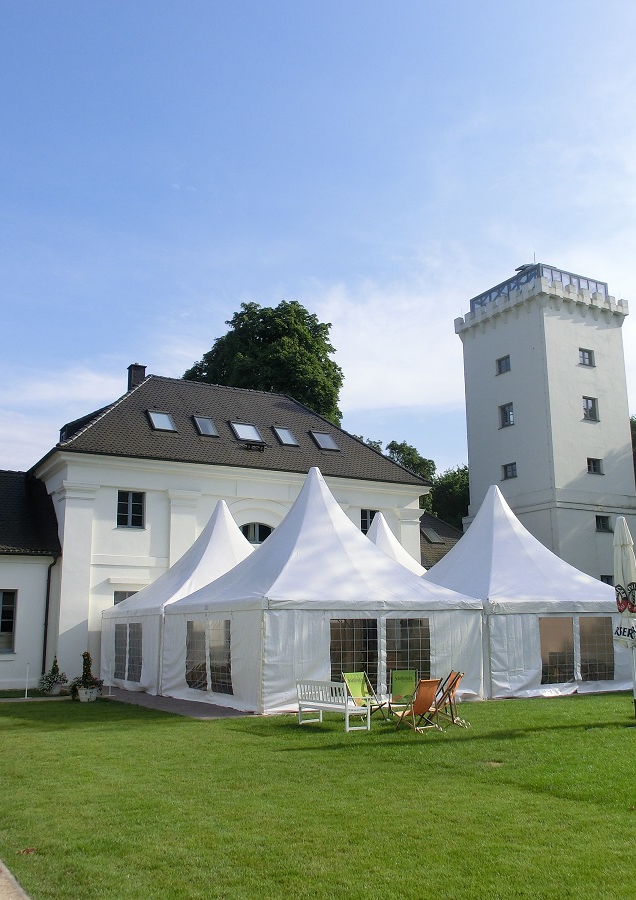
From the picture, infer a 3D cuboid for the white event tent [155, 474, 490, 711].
[{"bbox_3d":[-0.052,3.454,22.049,6.100,6.000,6.100,7,-14,-30],"label":"white event tent"}]

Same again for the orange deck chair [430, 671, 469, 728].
[{"bbox_3d":[2.236,4.624,15.498,0.920,0.880,0.560,1,-12,-5],"label":"orange deck chair"}]

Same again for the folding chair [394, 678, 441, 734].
[{"bbox_3d":[1.735,4.423,14.545,0.560,0.880,0.920,8,-14,-33],"label":"folding chair"}]

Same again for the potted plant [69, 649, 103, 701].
[{"bbox_3d":[-6.082,5.924,21.846,0.844,1.256,0.844,4,-13,-20],"label":"potted plant"}]

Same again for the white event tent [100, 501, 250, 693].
[{"bbox_3d":[-3.149,4.628,27.236,6.128,6.022,6.128,6,-14,-29],"label":"white event tent"}]

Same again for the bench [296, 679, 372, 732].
[{"bbox_3d":[0.246,4.482,14.772,0.620,0.860,1.530,7,-14,-32],"label":"bench"}]

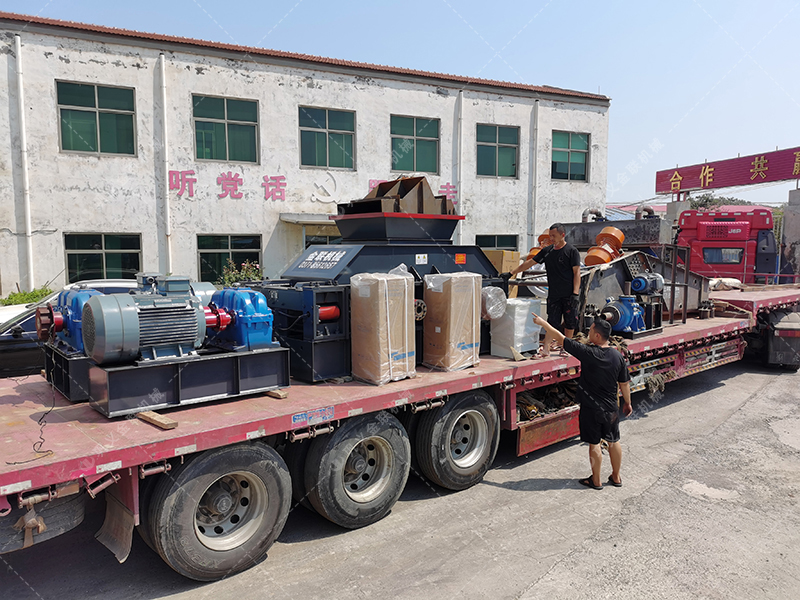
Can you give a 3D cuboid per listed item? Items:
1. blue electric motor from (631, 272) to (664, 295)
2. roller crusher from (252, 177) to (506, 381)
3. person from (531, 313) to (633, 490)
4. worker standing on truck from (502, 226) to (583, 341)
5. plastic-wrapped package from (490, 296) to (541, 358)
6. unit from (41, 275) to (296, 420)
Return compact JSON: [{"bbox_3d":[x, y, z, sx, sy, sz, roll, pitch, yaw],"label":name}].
[{"bbox_3d":[3.760,-0.253,9.183,0.586,0.343,0.313,-4,7,-40],"label":"blue electric motor"},{"bbox_3d":[-0.162,-0.384,7.038,2.828,2.151,1.343,-4,7,-40],"label":"roller crusher"},{"bbox_3d":[1.963,1.061,6.373,0.707,1.778,0.727,-3,6,-30],"label":"person"},{"bbox_3d":[1.698,-0.135,7.311,0.929,1.616,0.465,2,5,20],"label":"worker standing on truck"},{"bbox_3d":[1.408,0.343,7.310,0.475,0.667,0.394,-4,7,-40],"label":"plastic-wrapped package"},{"bbox_3d":[-2.245,0.269,5.612,1.737,1.091,1.737,-4,7,-40],"label":"unit"}]

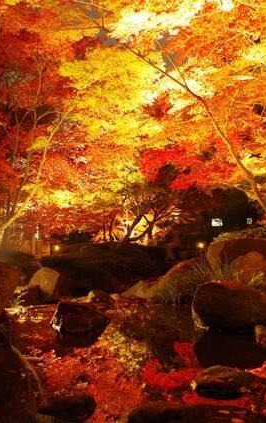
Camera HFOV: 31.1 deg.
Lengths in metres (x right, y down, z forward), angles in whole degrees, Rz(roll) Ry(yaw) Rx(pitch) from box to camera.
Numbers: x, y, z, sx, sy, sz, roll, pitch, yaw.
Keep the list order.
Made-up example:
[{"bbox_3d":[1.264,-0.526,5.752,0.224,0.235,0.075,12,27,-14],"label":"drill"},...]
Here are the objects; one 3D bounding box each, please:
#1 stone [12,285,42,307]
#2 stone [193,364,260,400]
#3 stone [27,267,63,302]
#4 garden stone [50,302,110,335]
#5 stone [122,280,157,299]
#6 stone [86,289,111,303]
[{"bbox_3d":[-1.675,1.321,7.600,0.425,0.334,0.360,0,0,-12],"label":"stone"},{"bbox_3d":[0.792,1.422,4.100,0.560,0.224,0.460,0,0,11],"label":"stone"},{"bbox_3d":[-1.462,1.206,8.000,0.580,0.591,0.420,0,0,-10],"label":"stone"},{"bbox_3d":[-0.704,1.386,6.300,0.769,0.376,0.580,0,0,-6],"label":"garden stone"},{"bbox_3d":[0.113,1.347,8.350,0.615,0.296,0.420,0,0,1],"label":"stone"},{"bbox_3d":[-0.573,1.384,7.950,0.422,0.218,0.320,0,0,-4],"label":"stone"}]

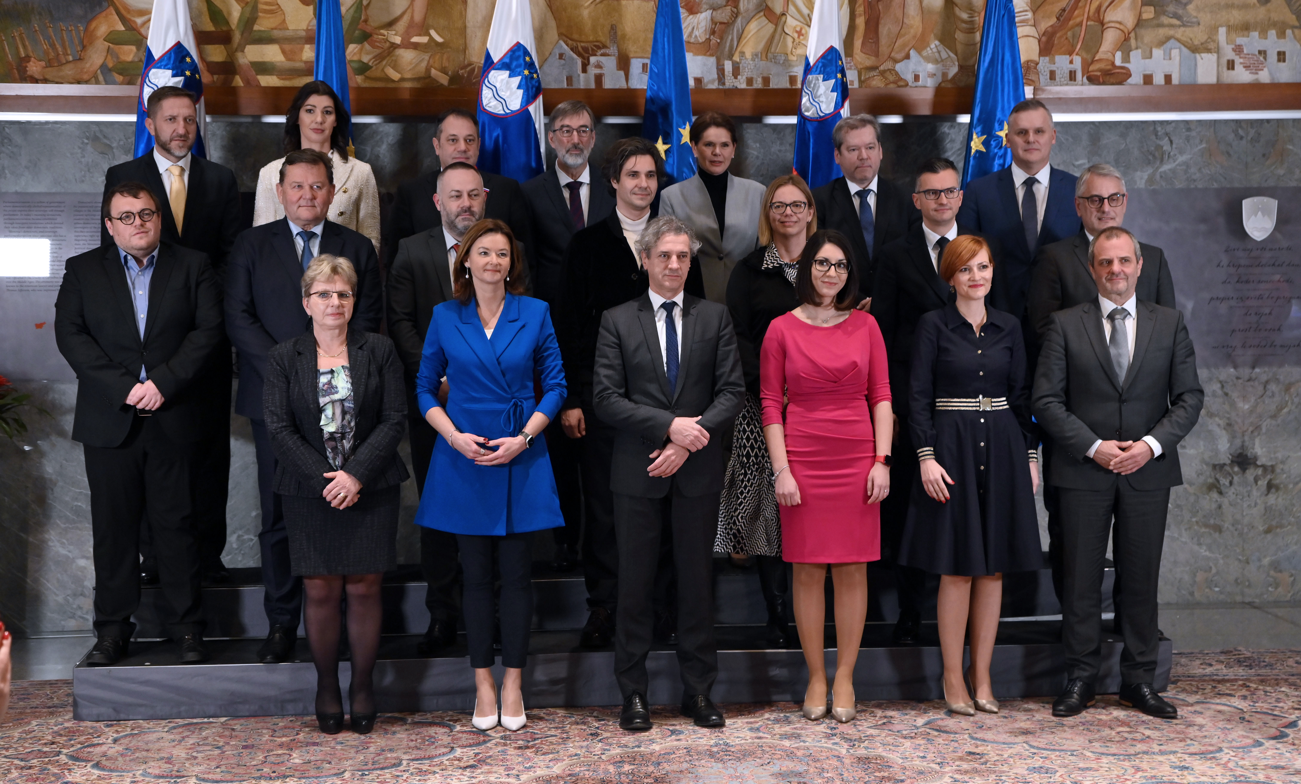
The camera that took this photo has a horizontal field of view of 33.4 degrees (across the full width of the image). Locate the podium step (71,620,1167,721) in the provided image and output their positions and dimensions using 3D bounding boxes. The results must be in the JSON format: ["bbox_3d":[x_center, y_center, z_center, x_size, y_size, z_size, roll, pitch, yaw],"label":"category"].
[{"bbox_3d":[-0.081,1.040,8.171,4.020,0.190,0.500,-1,3,-6],"label":"podium step"}]

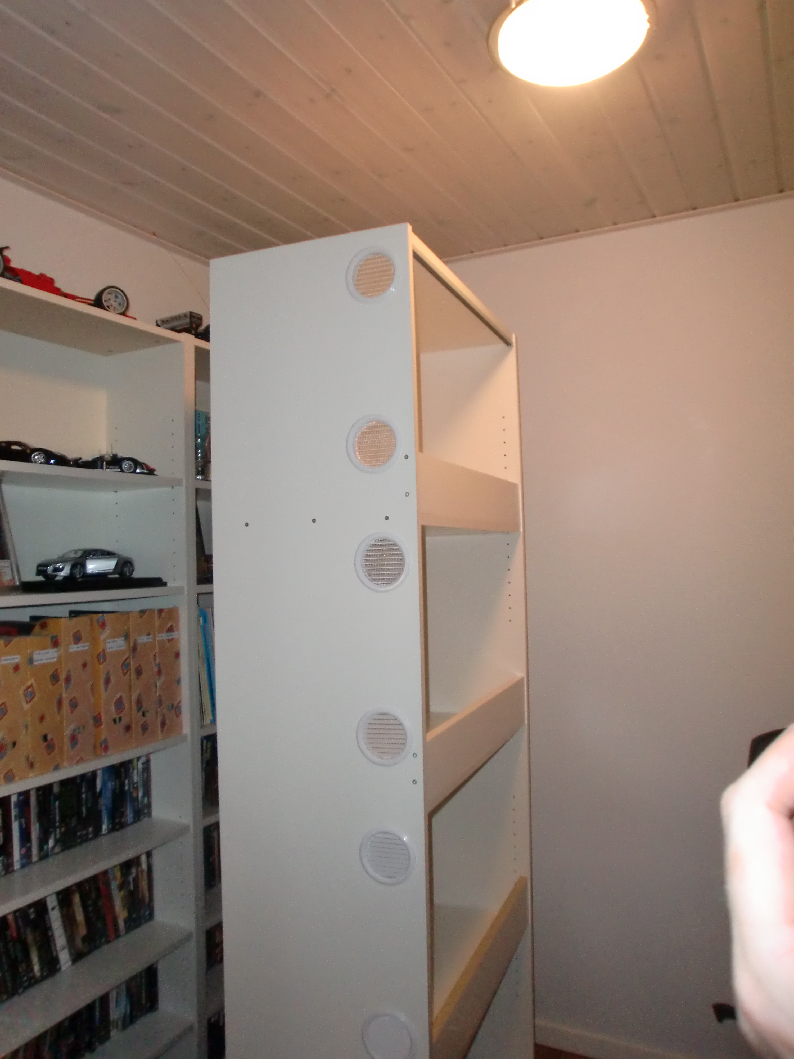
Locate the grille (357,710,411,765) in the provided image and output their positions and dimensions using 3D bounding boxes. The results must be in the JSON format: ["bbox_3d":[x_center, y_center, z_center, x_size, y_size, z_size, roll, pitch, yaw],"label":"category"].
[{"bbox_3d":[-0.019,0.338,1.294,0.095,0.095,0.013,-2,-2,21],"label":"grille"}]

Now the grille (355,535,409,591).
[{"bbox_3d":[-0.023,0.055,1.301,0.095,0.095,0.013,-2,-2,21],"label":"grille"}]

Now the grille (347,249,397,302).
[{"bbox_3d":[-0.038,-0.419,1.316,0.095,0.095,0.013,-2,-2,21],"label":"grille"}]

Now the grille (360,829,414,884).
[{"bbox_3d":[-0.015,0.530,1.288,0.095,0.095,0.013,-2,-2,21],"label":"grille"}]

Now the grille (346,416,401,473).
[{"bbox_3d":[-0.037,-0.140,1.310,0.095,0.095,0.013,-2,-2,21],"label":"grille"}]

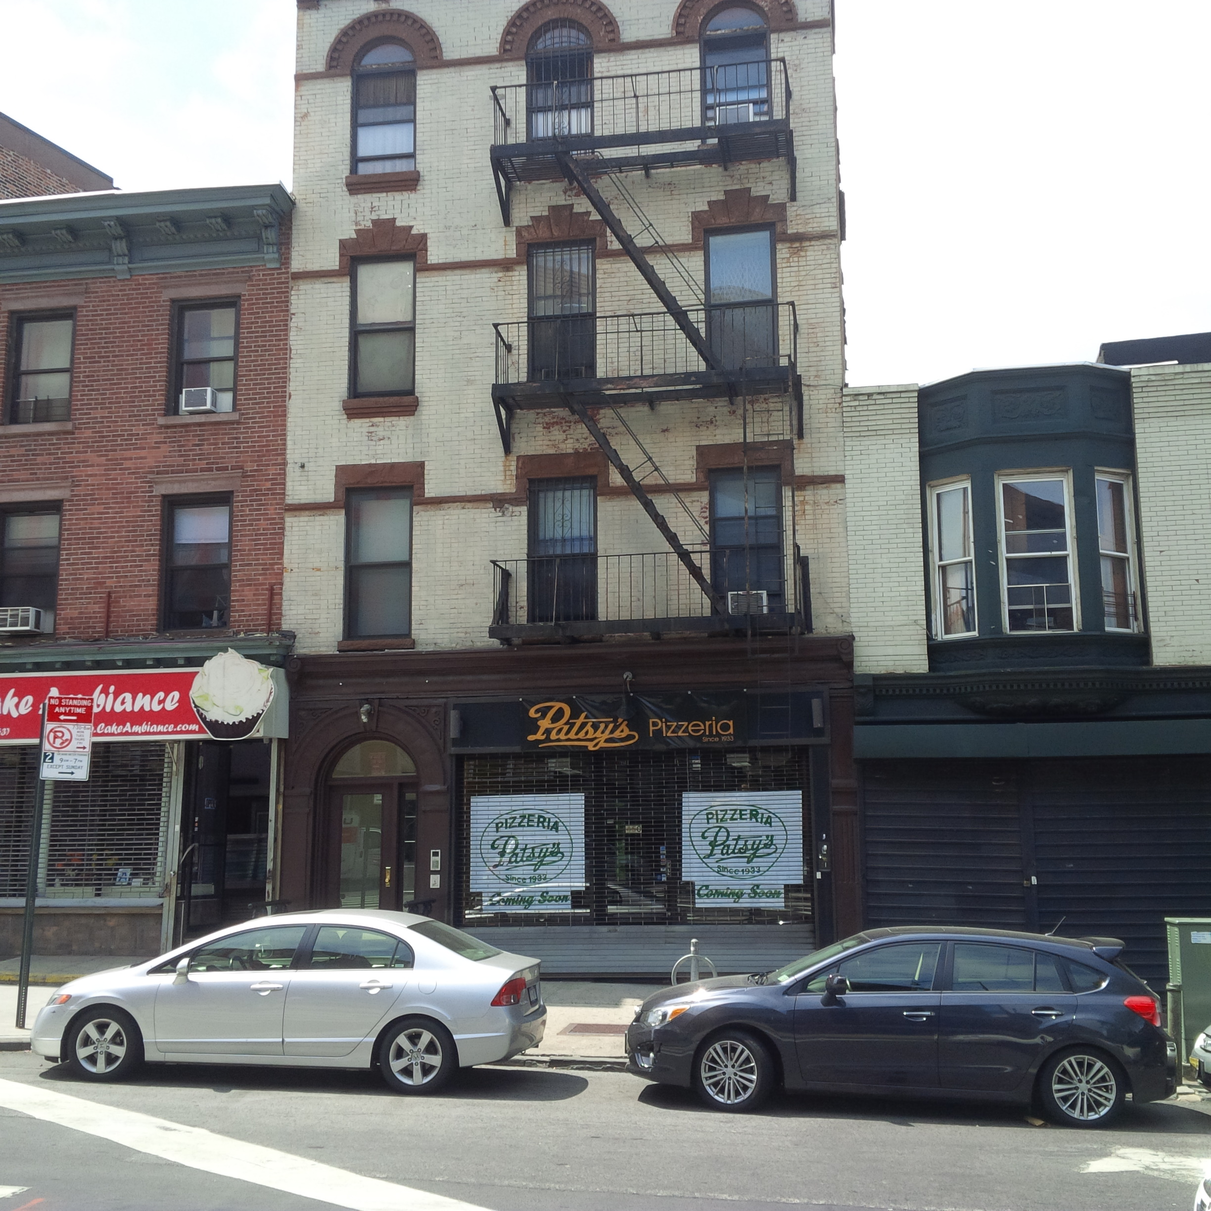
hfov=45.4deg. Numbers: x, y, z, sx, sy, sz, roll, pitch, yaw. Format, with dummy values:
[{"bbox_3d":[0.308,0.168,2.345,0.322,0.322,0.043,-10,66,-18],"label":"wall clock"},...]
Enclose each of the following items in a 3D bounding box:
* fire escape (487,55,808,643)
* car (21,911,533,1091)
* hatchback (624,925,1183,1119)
[{"bbox_3d":[0.548,-3.238,18.869,4.013,7.511,0.980,-2,-10,9],"label":"fire escape"},{"bbox_3d":[-2.750,3.382,12.706,4.500,1.435,1.760,-1,-10,9],"label":"car"},{"bbox_3d":[2.374,3.340,11.900,4.420,1.465,1.750,0,-10,9],"label":"hatchback"}]

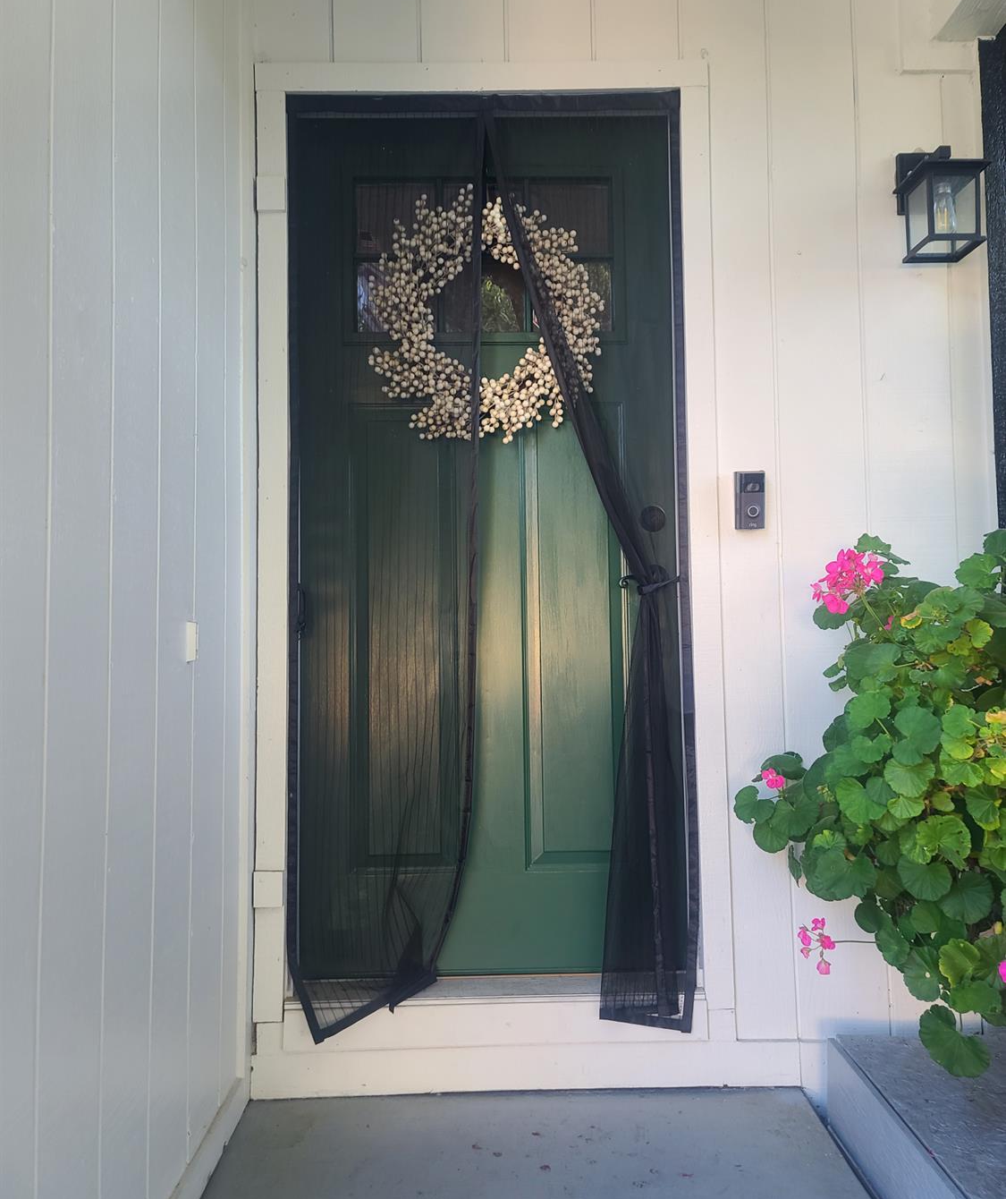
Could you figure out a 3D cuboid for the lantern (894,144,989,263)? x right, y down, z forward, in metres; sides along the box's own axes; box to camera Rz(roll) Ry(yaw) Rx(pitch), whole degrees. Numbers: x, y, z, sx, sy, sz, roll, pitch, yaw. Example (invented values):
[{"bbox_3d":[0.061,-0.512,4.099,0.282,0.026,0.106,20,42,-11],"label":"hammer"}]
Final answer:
[{"bbox_3d":[0.956,-0.886,2.128,0.144,0.271,0.184,-1,-4,-1],"label":"lantern"}]

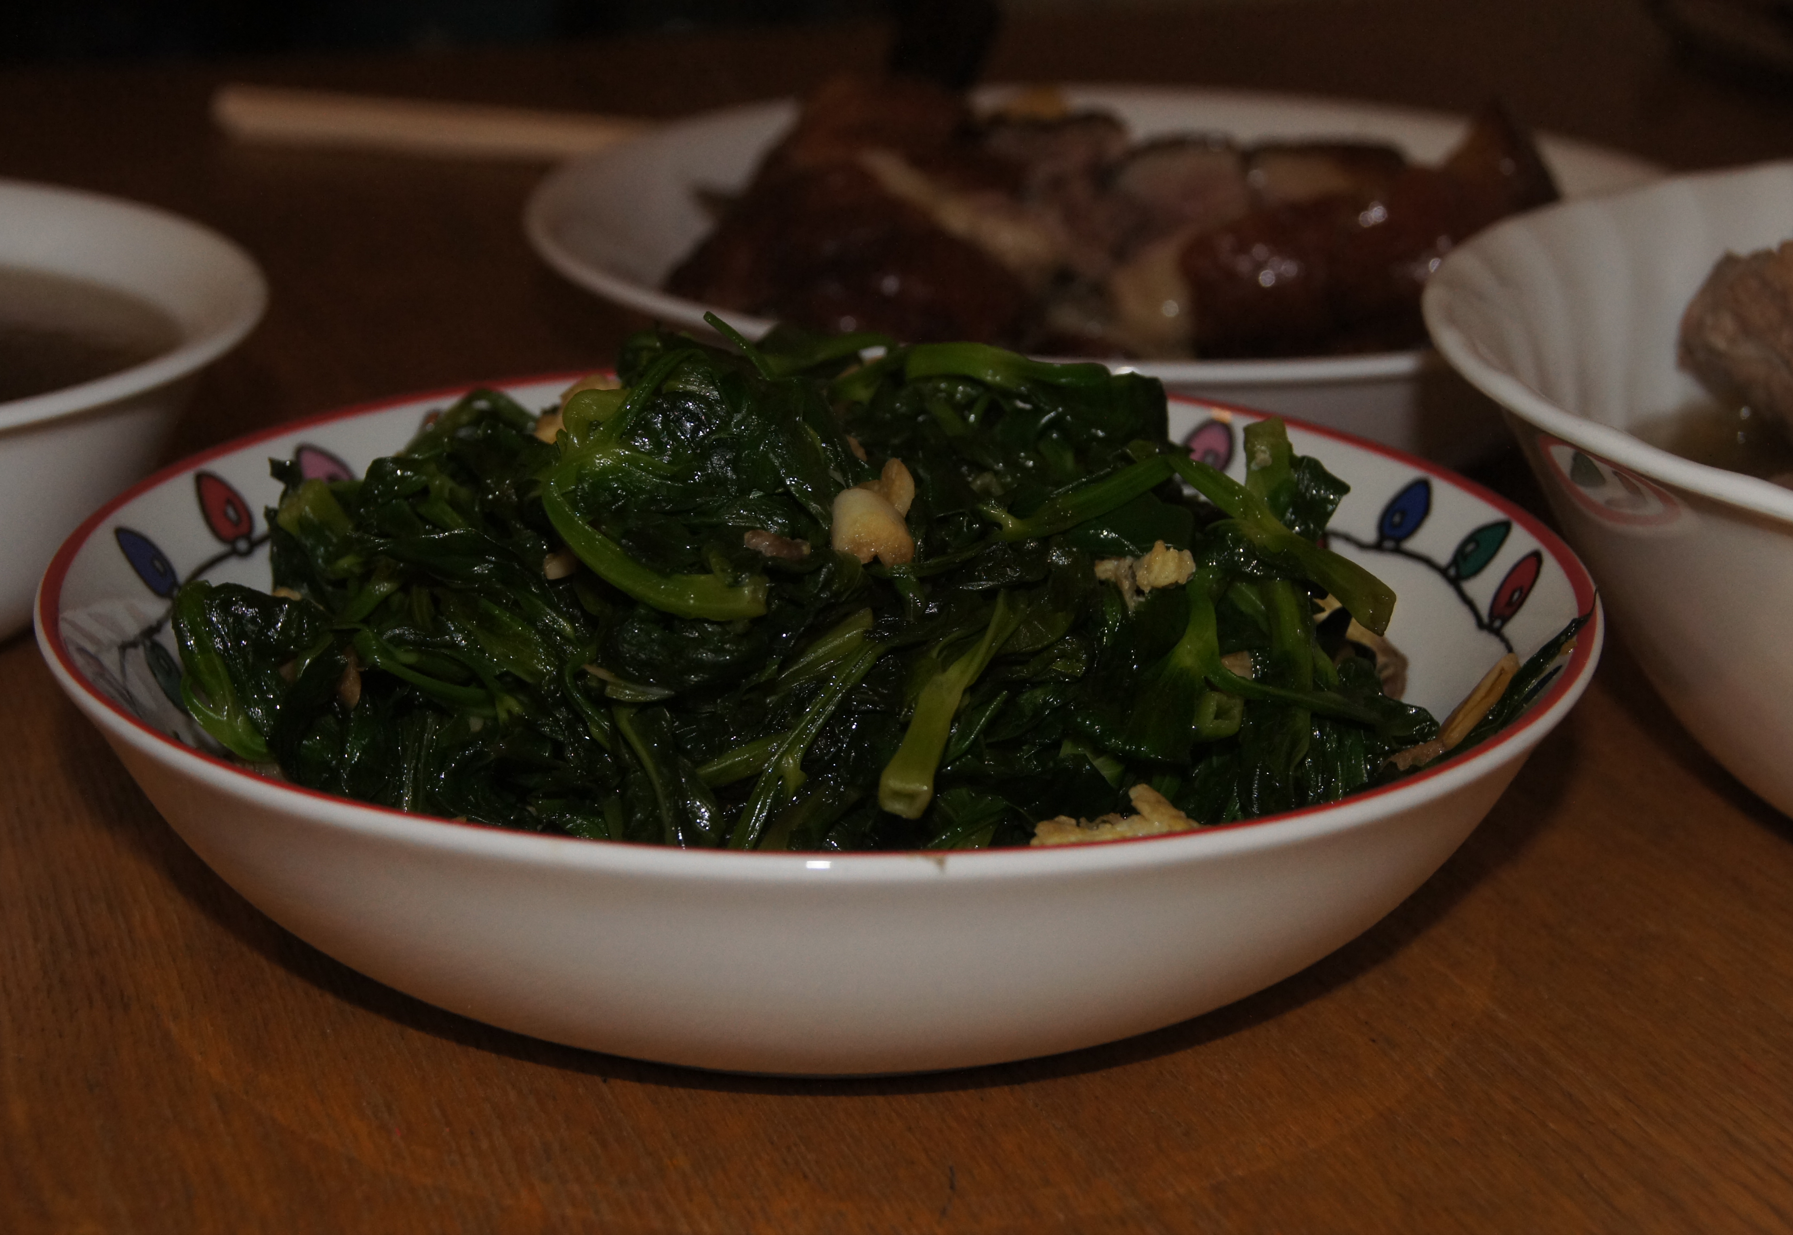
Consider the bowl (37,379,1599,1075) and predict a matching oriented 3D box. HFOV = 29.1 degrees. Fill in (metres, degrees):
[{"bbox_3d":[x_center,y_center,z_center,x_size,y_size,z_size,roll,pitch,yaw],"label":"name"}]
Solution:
[{"bbox_3d":[-0.009,0.013,0.444,0.194,0.044,0.194,1,19,0],"label":"bowl"}]

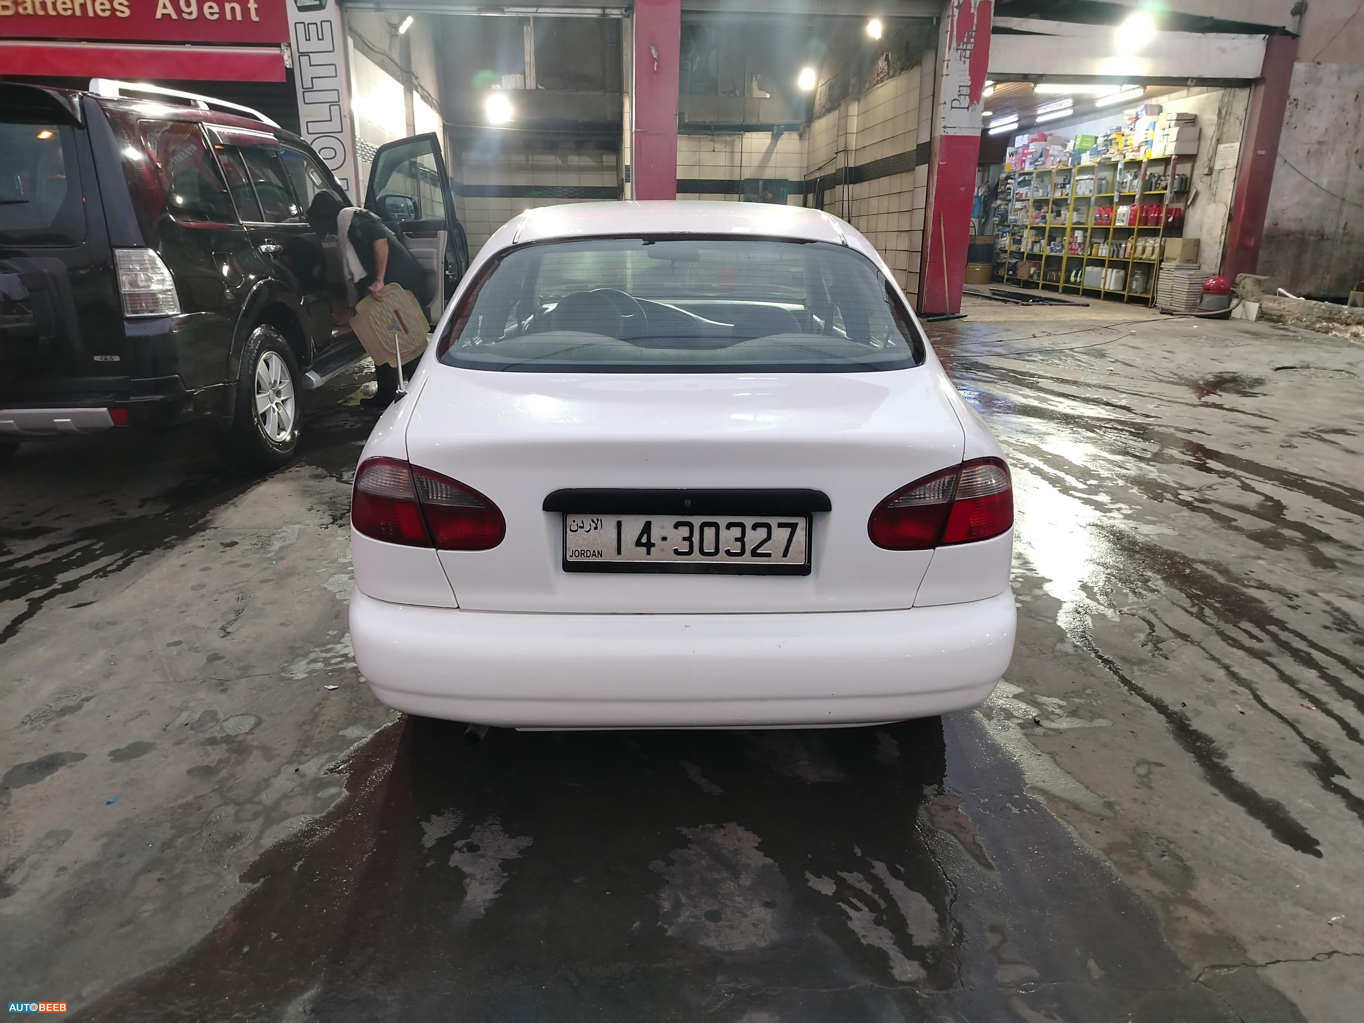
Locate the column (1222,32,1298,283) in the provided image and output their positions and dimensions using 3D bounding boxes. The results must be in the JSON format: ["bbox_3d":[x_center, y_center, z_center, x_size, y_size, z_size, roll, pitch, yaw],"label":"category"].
[{"bbox_3d":[7.649,-4.430,12.684,0.380,3.452,0.340,-1,17,-5],"label":"column"}]

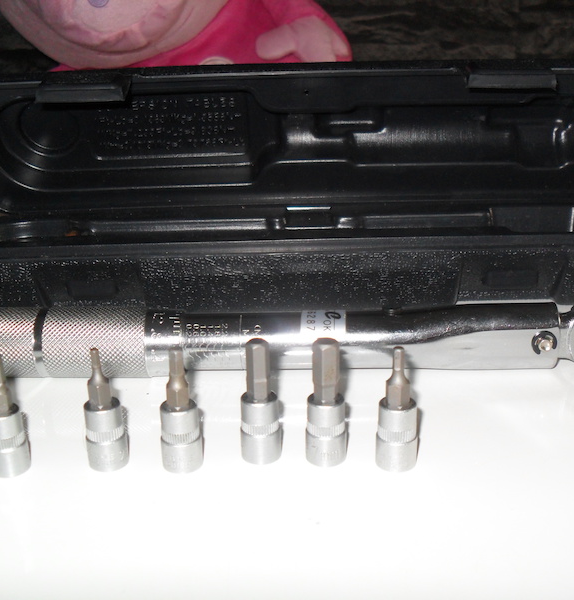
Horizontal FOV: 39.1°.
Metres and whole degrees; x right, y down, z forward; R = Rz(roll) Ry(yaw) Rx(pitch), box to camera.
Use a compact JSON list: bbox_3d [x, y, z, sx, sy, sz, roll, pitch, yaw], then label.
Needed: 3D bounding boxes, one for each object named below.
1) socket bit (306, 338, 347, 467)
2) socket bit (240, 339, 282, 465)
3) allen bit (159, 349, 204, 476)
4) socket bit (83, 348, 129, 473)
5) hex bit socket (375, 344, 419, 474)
[{"bbox_3d":[0.011,0.030,0.236,0.012,0.037,0.012,-2,22,0],"label":"socket bit"},{"bbox_3d":[-0.008,0.029,0.238,0.012,0.037,0.012,-2,22,0],"label":"socket bit"},{"bbox_3d":[-0.031,0.031,0.235,0.012,0.037,0.012,-2,22,0],"label":"allen bit"},{"bbox_3d":[-0.054,0.031,0.237,0.012,0.037,0.012,-2,22,0],"label":"socket bit"},{"bbox_3d":[0.032,0.031,0.233,0.012,0.037,0.012,-2,22,0],"label":"hex bit socket"}]

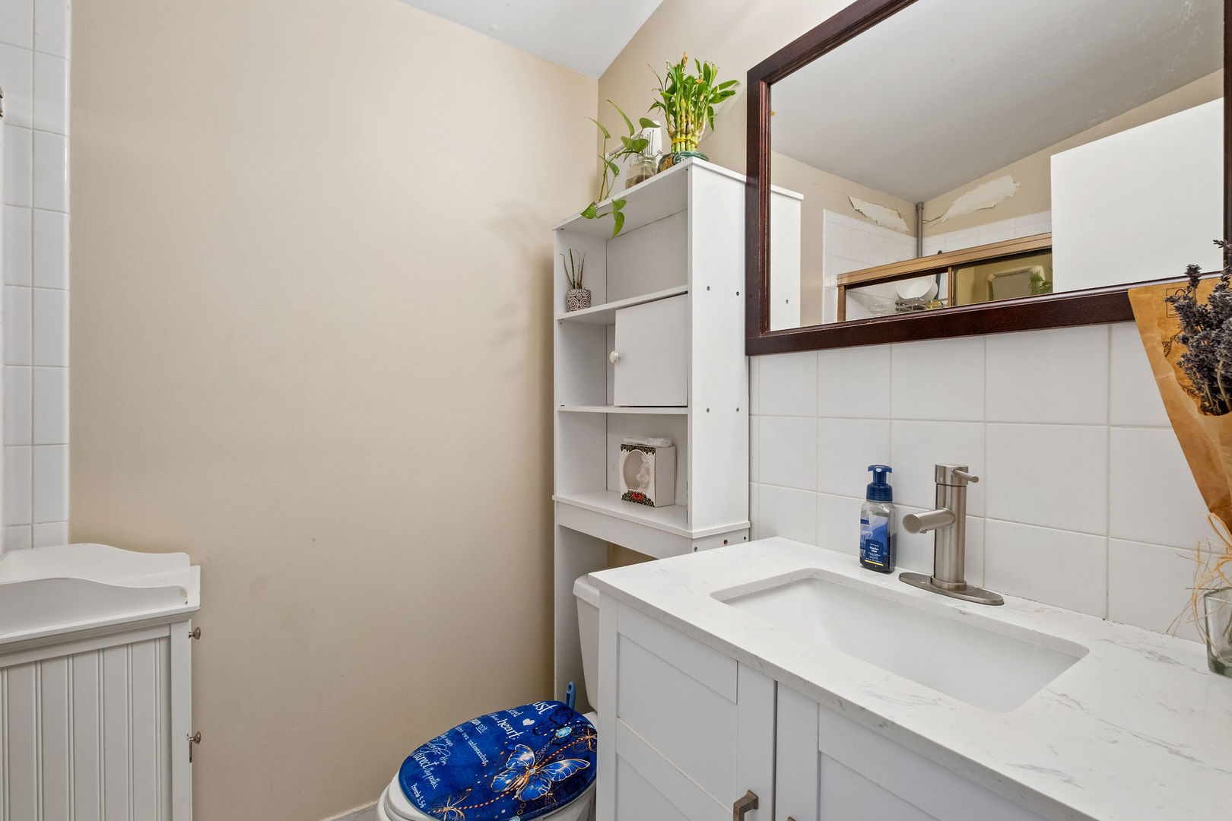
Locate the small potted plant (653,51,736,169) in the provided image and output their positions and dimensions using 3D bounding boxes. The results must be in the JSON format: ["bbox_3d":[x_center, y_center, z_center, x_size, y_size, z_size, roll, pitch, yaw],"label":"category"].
[{"bbox_3d":[0.181,-0.704,1.241,0.175,0.310,0.180,0,1,0],"label":"small potted plant"}]

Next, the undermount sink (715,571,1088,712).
[{"bbox_3d":[0.368,0.369,0.725,0.265,0.150,0.410,0,1,-36],"label":"undermount sink"}]

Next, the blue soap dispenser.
[{"bbox_3d":[0.487,0.197,0.943,0.042,0.190,0.057,0,1,-43],"label":"blue soap dispenser"}]

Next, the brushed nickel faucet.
[{"bbox_3d":[0.503,0.192,0.805,0.165,0.203,0.148,0,1,-36],"label":"brushed nickel faucet"}]

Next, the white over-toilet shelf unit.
[{"bbox_3d":[0.061,0.293,1.417,0.203,1.690,0.608,0,1,-36],"label":"white over-toilet shelf unit"}]

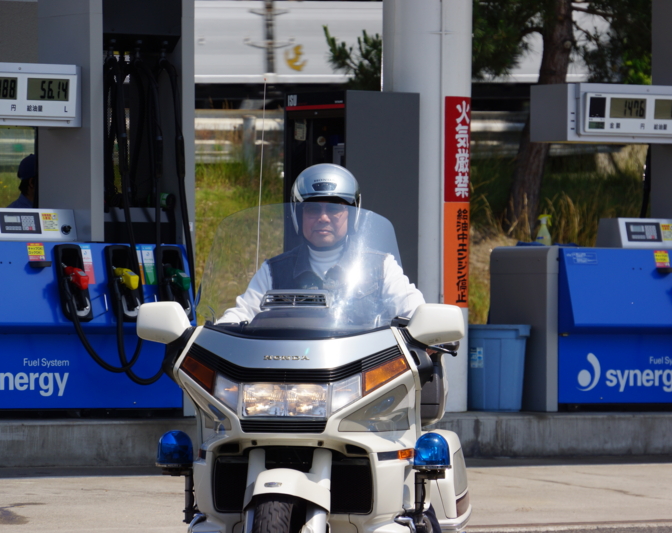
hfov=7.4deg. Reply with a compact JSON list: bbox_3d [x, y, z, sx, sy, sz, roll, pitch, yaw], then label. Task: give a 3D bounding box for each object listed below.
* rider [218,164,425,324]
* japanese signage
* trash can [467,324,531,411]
[{"bbox_3d":[-0.033,0.410,17.100,0.750,1.500,0.850,0,1,8],"label":"rider"},{"bbox_3d":[0.692,-0.366,29.560,0.045,1.210,0.285,1,1,35],"label":"japanese signage"},{"bbox_3d":[0.905,0.585,29.950,0.430,0.490,0.360,0,1,-2],"label":"trash can"}]

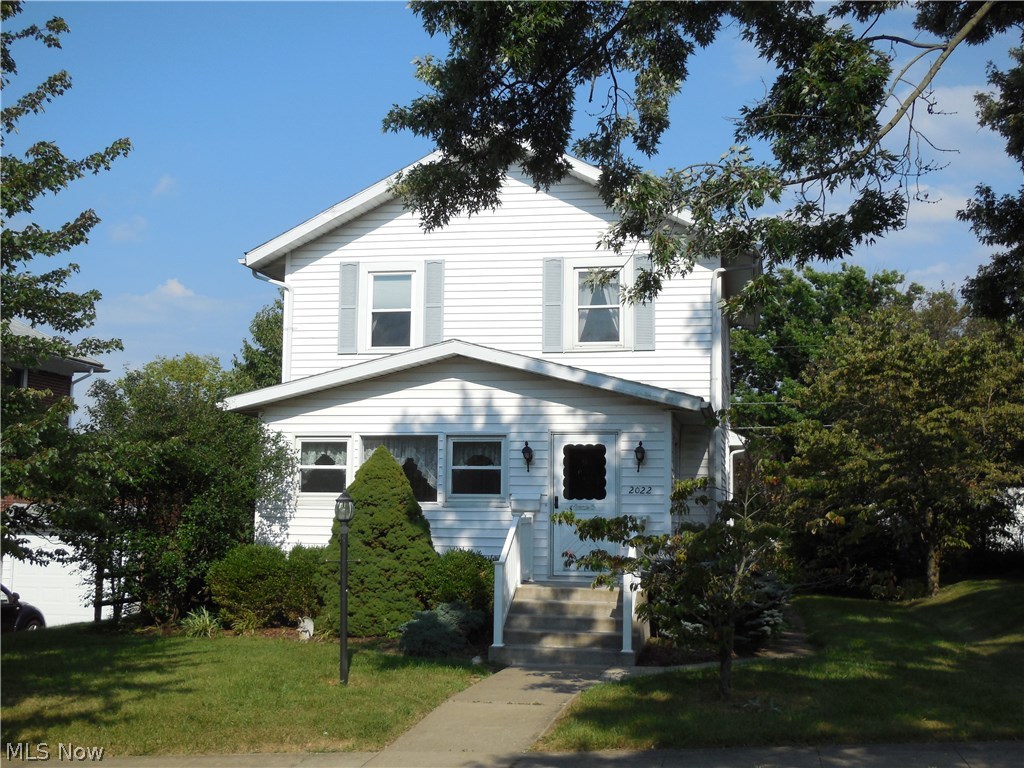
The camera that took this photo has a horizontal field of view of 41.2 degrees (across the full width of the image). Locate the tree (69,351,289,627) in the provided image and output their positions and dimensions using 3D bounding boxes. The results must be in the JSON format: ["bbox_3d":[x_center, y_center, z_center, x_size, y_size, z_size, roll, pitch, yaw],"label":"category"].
[{"bbox_3d":[-4.982,1.554,20.515,3.407,3.999,3.200,0,-6,10],"label":"tree"}]

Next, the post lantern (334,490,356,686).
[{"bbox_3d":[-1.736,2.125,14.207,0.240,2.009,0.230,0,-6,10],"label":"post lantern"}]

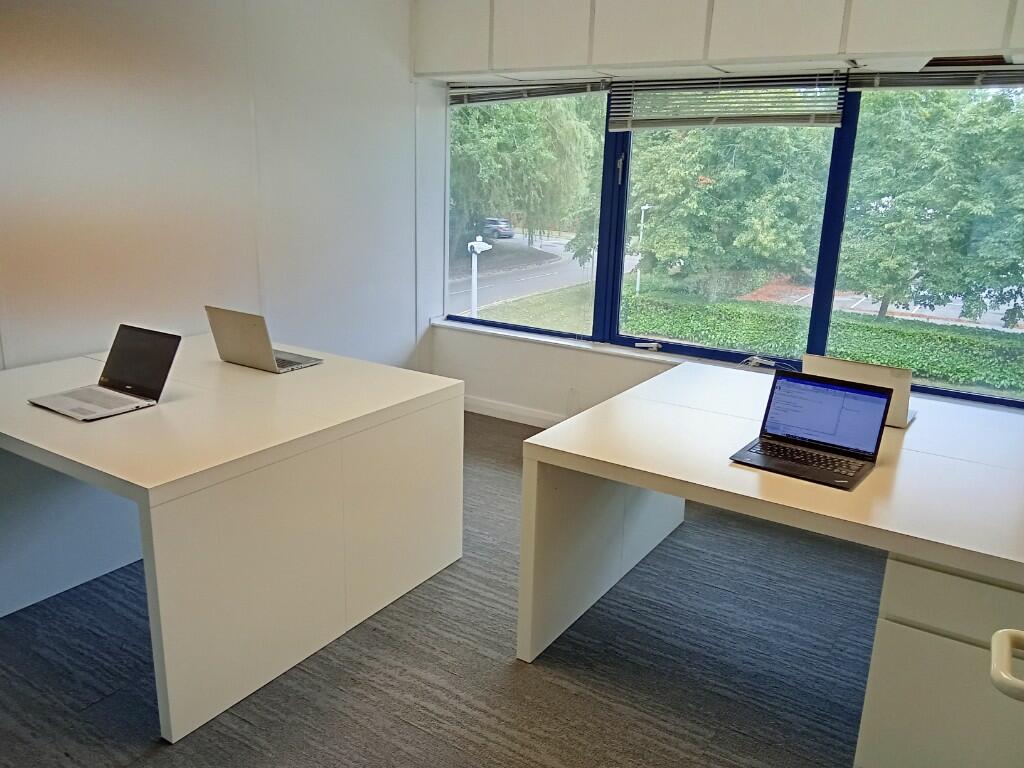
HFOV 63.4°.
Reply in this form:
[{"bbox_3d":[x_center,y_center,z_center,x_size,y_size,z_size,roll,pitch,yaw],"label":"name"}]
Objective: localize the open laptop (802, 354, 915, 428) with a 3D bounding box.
[{"bbox_3d":[1.183,0.003,2.803,0.332,0.215,0.299,12,18,32],"label":"open laptop"}]

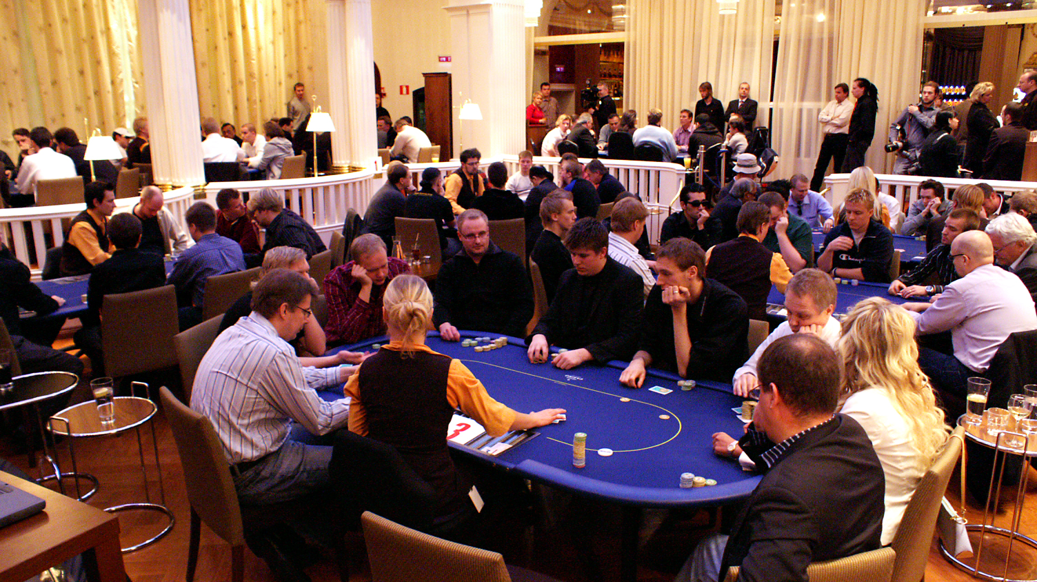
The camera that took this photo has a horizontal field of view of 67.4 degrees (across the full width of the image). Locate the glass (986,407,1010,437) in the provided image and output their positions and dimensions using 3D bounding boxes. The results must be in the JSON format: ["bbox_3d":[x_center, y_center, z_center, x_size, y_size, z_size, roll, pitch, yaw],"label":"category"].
[{"bbox_3d":[1.921,0.526,3.111,0.088,0.090,0.088,-1,13,0],"label":"glass"}]

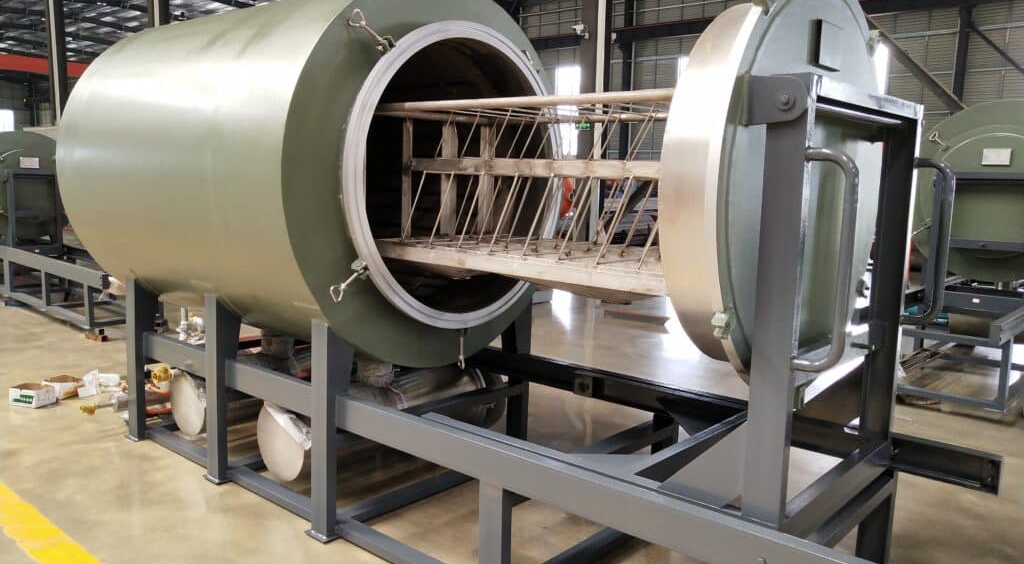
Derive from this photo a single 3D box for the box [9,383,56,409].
[{"bbox_3d":[-2.802,0.663,5.181,0.199,0.100,0.132,4,9,18],"label":"box"}]

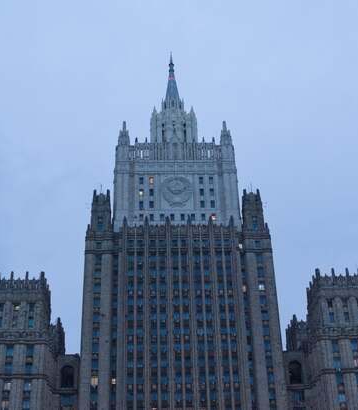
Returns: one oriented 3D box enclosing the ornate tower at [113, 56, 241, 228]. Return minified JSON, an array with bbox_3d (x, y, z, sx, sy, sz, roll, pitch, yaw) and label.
[{"bbox_3d":[-1.890,-25.180,251.150,45.740,89.670,29.000,0,-25,-2],"label":"ornate tower"}]

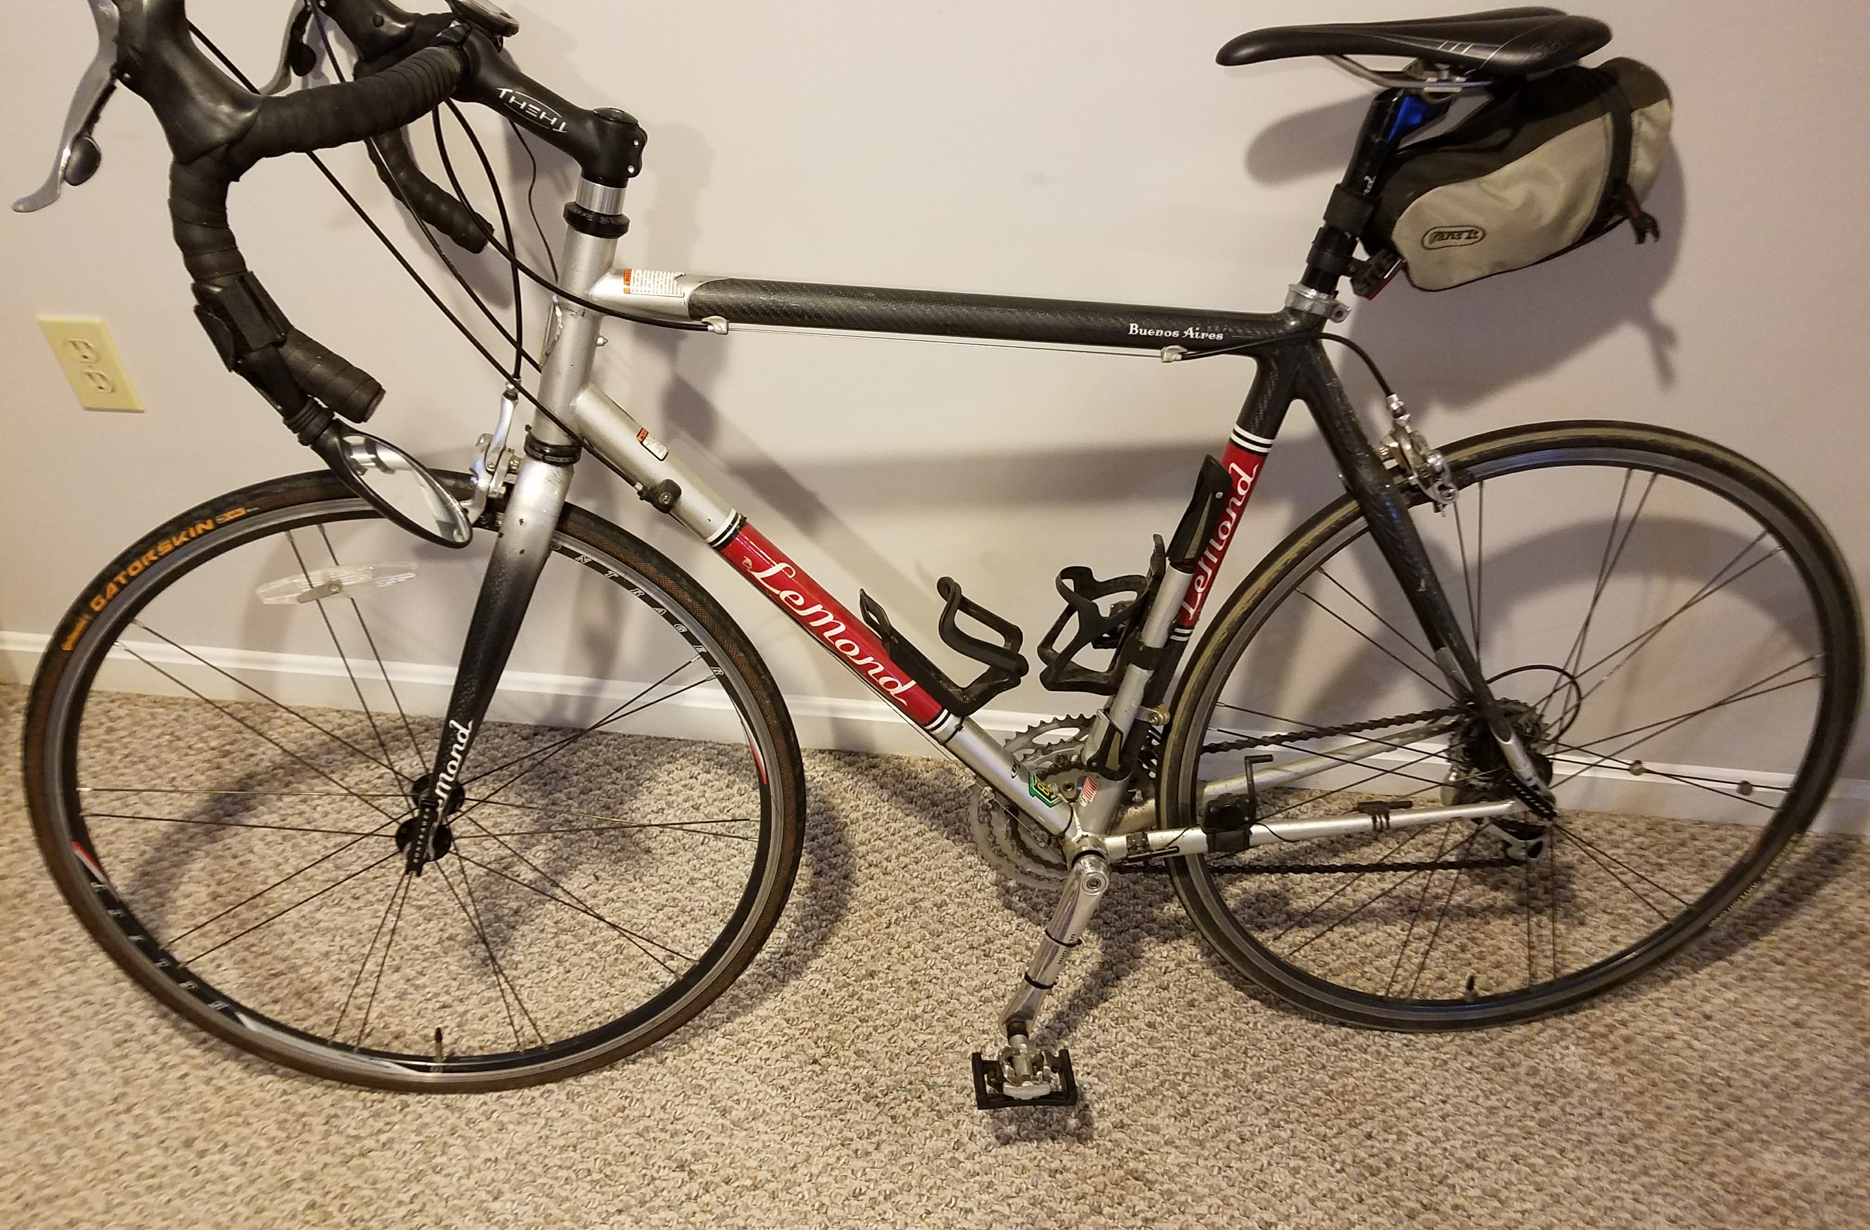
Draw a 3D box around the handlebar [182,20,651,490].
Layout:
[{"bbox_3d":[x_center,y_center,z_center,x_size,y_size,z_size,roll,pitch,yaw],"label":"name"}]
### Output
[{"bbox_3d":[-0.335,-0.308,1.020,0.262,0.245,0.465,-4,28,-5],"label":"handlebar"}]

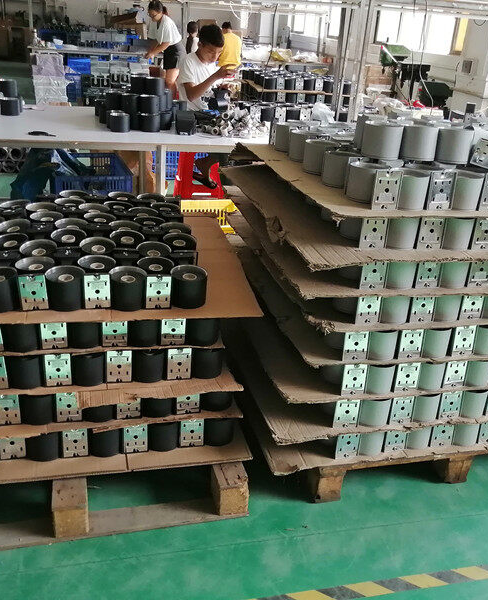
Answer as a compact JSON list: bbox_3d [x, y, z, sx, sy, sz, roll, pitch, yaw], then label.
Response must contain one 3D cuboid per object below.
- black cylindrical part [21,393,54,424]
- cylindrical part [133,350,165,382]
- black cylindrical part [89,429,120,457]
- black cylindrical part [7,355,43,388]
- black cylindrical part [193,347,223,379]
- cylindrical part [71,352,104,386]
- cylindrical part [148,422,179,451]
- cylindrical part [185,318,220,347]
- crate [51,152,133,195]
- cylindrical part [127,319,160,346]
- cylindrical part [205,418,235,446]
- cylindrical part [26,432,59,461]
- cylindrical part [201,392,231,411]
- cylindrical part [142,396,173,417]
[{"bbox_3d":[-0.663,0.332,1.947,0.109,0.103,0.109,-3,25,-14],"label":"black cylindrical part"},{"bbox_3d":[-0.312,0.199,2.000,0.109,0.103,0.109,-3,25,-14],"label":"cylindrical part"},{"bbox_3d":[-0.469,0.447,2.014,0.109,0.103,0.109,-3,25,-14],"label":"black cylindrical part"},{"bbox_3d":[-0.701,0.210,1.938,0.123,0.105,0.123,-2,26,-13],"label":"black cylindrical part"},{"bbox_3d":[-0.136,0.191,2.062,0.123,0.105,0.123,3,25,-2],"label":"black cylindrical part"},{"bbox_3d":[-0.501,0.206,1.954,0.109,0.103,0.109,-3,25,-14],"label":"cylindrical part"},{"bbox_3d":[-0.280,0.436,2.053,0.123,0.105,0.123,-2,26,-12],"label":"cylindrical part"},{"bbox_3d":[-0.146,0.079,2.031,0.123,0.105,0.123,3,25,-2],"label":"cylindrical part"},{"bbox_3d":[-1.183,-0.857,4.646,0.542,0.380,0.711,-5,27,-19],"label":"crate"},{"bbox_3d":[-0.323,0.080,1.964,0.109,0.103,0.109,-3,25,-14],"label":"cylindrical part"},{"bbox_3d":[-0.089,0.435,2.102,0.109,0.103,0.109,3,24,-2],"label":"cylindrical part"},{"bbox_3d":[-0.658,0.453,1.971,0.109,0.103,0.109,-3,25,-14],"label":"cylindrical part"},{"bbox_3d":[-0.102,0.307,2.086,0.123,0.105,0.123,3,25,-2],"label":"cylindrical part"},{"bbox_3d":[-0.296,0.317,2.036,0.123,0.105,0.123,-2,26,-13],"label":"cylindrical part"}]

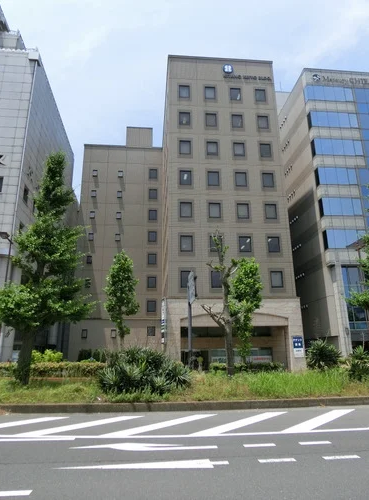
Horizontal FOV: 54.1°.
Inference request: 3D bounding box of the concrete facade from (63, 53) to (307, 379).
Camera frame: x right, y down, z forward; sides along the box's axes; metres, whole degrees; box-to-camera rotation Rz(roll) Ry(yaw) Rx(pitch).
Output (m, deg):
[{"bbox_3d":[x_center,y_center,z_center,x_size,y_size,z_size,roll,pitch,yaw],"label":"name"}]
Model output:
[{"bbox_3d":[-2.687,-2.135,45.102,23.040,32.800,25.000,1,-17,-4],"label":"concrete facade"}]

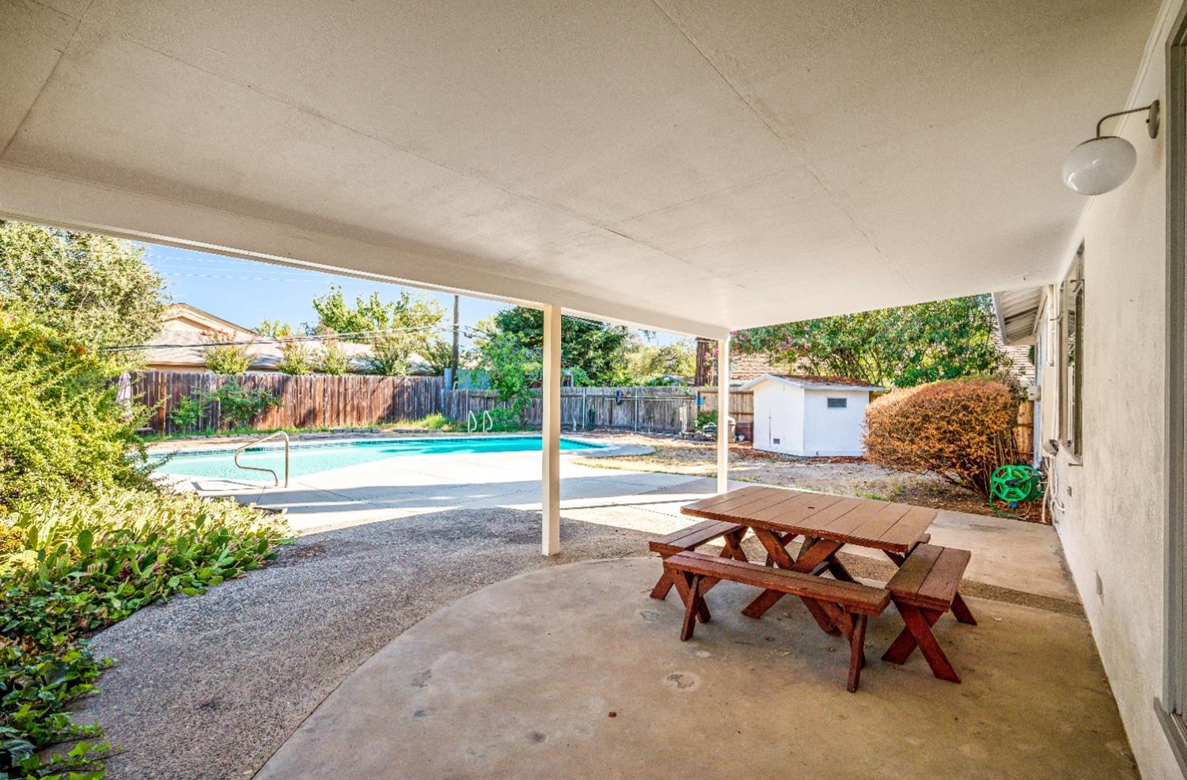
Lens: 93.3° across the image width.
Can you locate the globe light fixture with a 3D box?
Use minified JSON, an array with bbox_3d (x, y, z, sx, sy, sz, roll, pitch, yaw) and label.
[{"bbox_3d":[1.829,-0.846,1.987,0.250,0.295,0.197,0,0,37],"label":"globe light fixture"}]

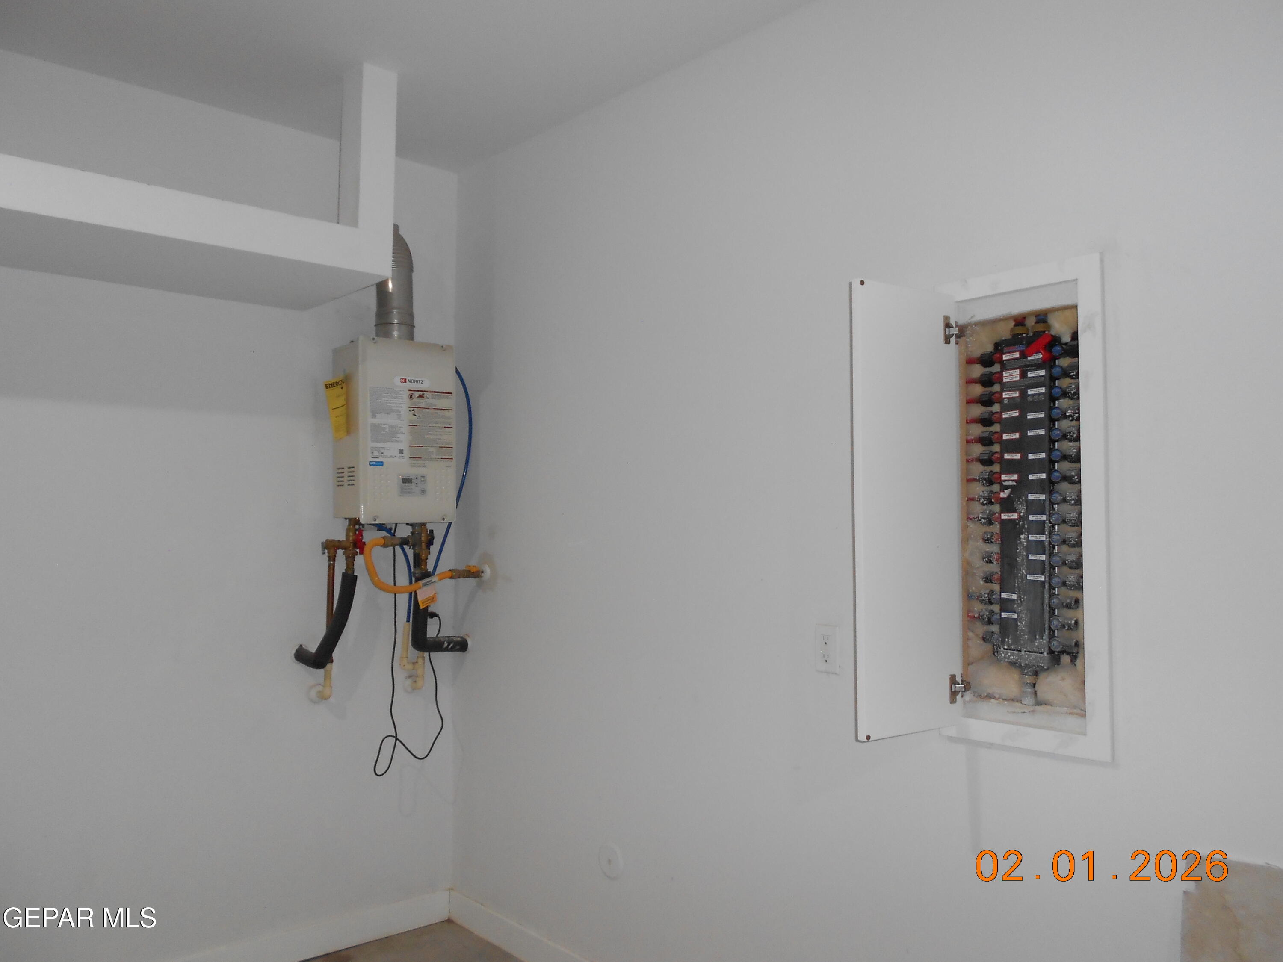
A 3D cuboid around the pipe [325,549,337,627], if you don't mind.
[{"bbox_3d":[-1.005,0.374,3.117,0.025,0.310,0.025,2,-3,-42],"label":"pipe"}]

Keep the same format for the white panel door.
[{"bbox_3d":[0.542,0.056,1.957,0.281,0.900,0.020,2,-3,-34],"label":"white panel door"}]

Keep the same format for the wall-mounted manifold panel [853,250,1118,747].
[{"bbox_3d":[0.666,0.050,1.869,0.360,0.961,0.360,2,-3,-42],"label":"wall-mounted manifold panel"}]

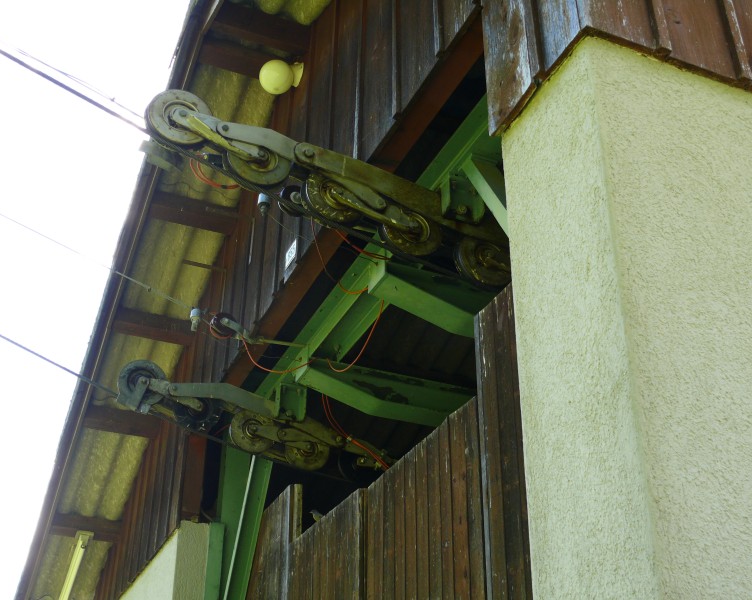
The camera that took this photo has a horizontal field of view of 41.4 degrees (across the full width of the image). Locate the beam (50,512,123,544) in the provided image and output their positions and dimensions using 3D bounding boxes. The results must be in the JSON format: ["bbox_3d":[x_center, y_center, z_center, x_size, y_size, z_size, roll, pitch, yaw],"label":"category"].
[{"bbox_3d":[-2.126,1.668,7.268,0.490,0.117,0.105,13,-54,-20],"label":"beam"}]

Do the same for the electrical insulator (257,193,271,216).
[{"bbox_3d":[-0.430,-0.362,3.807,0.048,0.106,0.048,0,-31,0],"label":"electrical insulator"}]

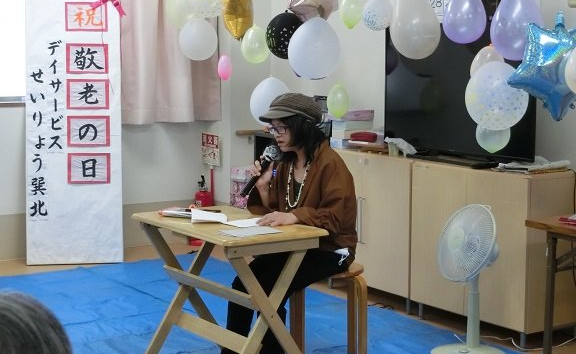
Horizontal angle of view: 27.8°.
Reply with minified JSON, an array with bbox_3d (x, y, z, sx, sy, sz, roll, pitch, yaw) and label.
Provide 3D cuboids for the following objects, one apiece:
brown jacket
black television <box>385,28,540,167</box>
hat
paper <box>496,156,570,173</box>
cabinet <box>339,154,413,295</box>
[{"bbox_3d":[0.068,0.107,5.100,0.400,0.540,0.460,-4,8,-37],"label":"brown jacket"},{"bbox_3d":[0.859,-0.427,5.969,0.180,0.700,1.120,-4,8,-34],"label":"black television"},{"bbox_3d":[0.011,-0.298,5.100,0.280,0.140,0.220,-3,7,-30],"label":"hat"},{"bbox_3d":[1.185,-0.057,5.615,0.280,0.045,0.250,-4,7,-32],"label":"paper"},{"bbox_3d":[0.547,0.251,6.646,0.311,0.800,0.863,-4,7,-32],"label":"cabinet"}]

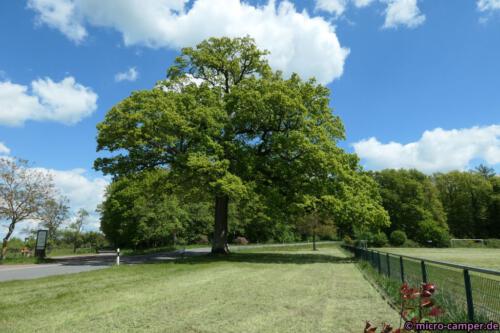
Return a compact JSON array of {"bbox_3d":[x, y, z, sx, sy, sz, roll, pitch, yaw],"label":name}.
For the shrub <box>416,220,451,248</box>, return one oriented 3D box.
[{"bbox_3d":[52.365,19.262,95.085,8.499,7.553,7.224,-7,-14,28],"label":"shrub"}]

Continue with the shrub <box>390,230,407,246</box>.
[{"bbox_3d":[41.372,20.198,92.829,4.072,4.628,4.072,-5,-14,23],"label":"shrub"}]

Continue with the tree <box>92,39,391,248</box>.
[{"bbox_3d":[-0.900,-2.842,36.480,29.500,23.948,27.000,0,-12,0],"label":"tree"}]

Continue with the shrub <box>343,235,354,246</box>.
[{"bbox_3d":[25.396,19.079,85.907,2.967,3.020,2.670,-4,-13,16],"label":"shrub"}]

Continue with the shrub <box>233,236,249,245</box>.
[{"bbox_3d":[-2.115,16.530,74.181,3.561,1.847,3.026,0,-13,-2],"label":"shrub"}]

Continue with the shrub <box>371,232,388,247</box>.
[{"bbox_3d":[36.056,20.464,92.770,4.671,4.078,4.204,-5,-13,20],"label":"shrub"}]

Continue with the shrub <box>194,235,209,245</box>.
[{"bbox_3d":[-10.236,15.459,70.321,2.924,2.164,2.631,2,-13,-8],"label":"shrub"}]

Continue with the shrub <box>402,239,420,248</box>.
[{"bbox_3d":[44.873,21.325,92.579,4.500,2.572,3.600,-6,-14,25],"label":"shrub"}]

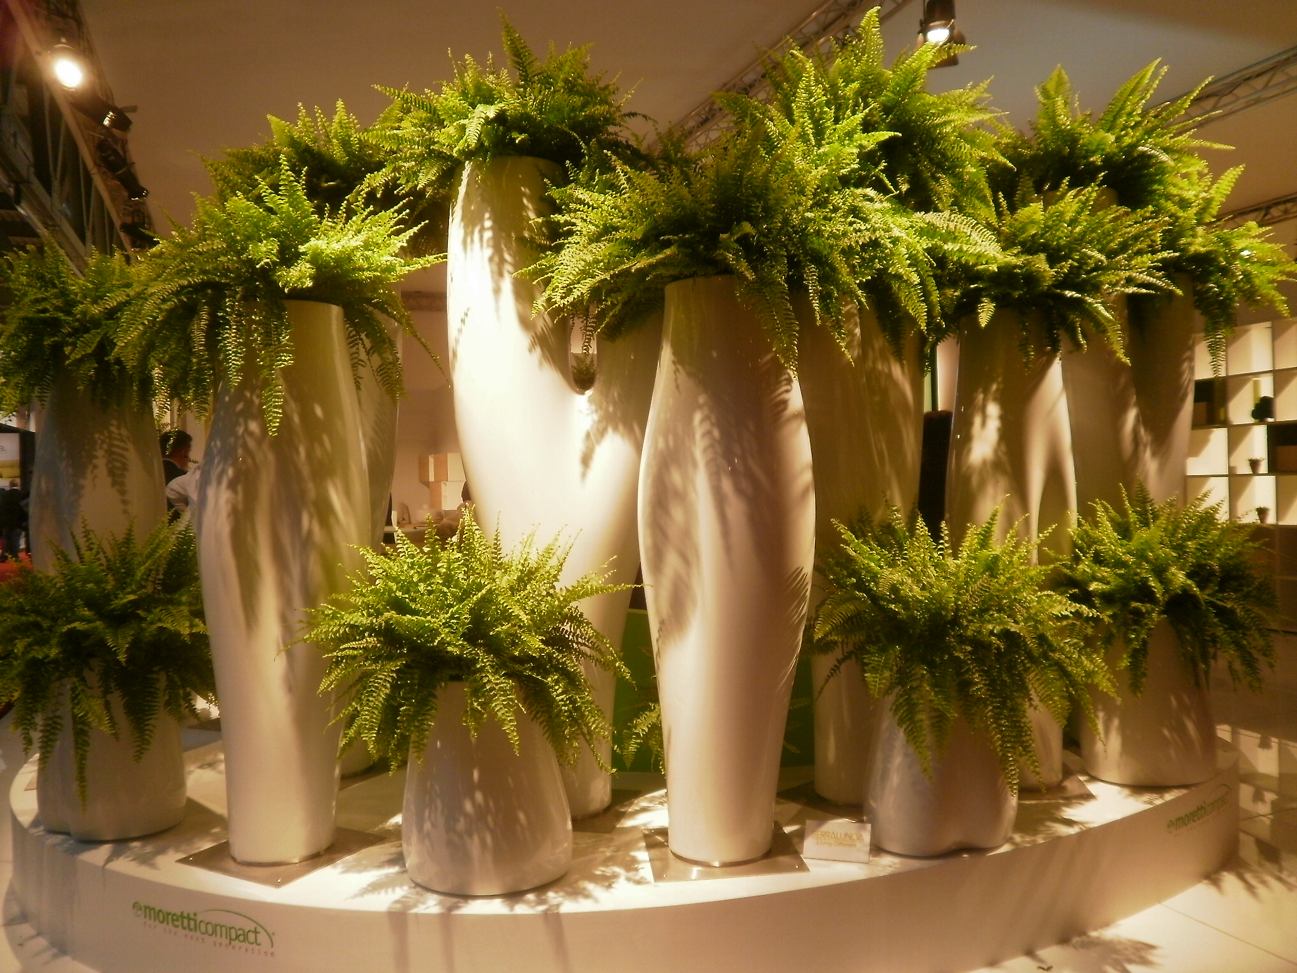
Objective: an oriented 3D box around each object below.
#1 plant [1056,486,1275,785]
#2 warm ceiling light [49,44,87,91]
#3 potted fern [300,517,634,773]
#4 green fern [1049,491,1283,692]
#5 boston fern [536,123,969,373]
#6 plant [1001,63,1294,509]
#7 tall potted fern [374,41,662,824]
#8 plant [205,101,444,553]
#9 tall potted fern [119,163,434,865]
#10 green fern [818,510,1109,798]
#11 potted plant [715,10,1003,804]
[{"bbox_3d":[1.724,0.476,3.272,0.760,0.920,0.760,-1,0,0],"label":"plant"},{"bbox_3d":[-3.690,-2.670,6.200,0.250,0.290,0.300,-1,22,-39],"label":"warm ceiling light"},{"bbox_3d":[-0.550,0.460,2.940,0.940,0.740,0.900,-1,0,0],"label":"potted fern"},{"bbox_3d":[1.760,0.335,3.330,0.700,0.680,0.700,0,1,28],"label":"green fern"},{"bbox_3d":[0.310,-0.740,3.000,1.300,0.800,1.150,-1,0,0],"label":"boston fern"},{"bbox_3d":[1.831,-0.293,3.549,1.050,2.450,0.900,-1,0,0],"label":"plant"},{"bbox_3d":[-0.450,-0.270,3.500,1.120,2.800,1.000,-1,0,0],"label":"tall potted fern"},{"bbox_3d":[-1.136,-0.176,3.479,0.920,2.360,0.920,-1,0,0],"label":"plant"},{"bbox_3d":[-1.008,0.068,2.680,0.860,1.870,0.850,-1,0,0],"label":"tall potted fern"},{"bbox_3d":[0.880,0.420,2.750,0.800,0.720,0.780,0,0,18],"label":"green fern"},{"bbox_3d":[0.682,-0.254,3.059,0.920,2.430,0.950,-1,0,0],"label":"potted plant"}]

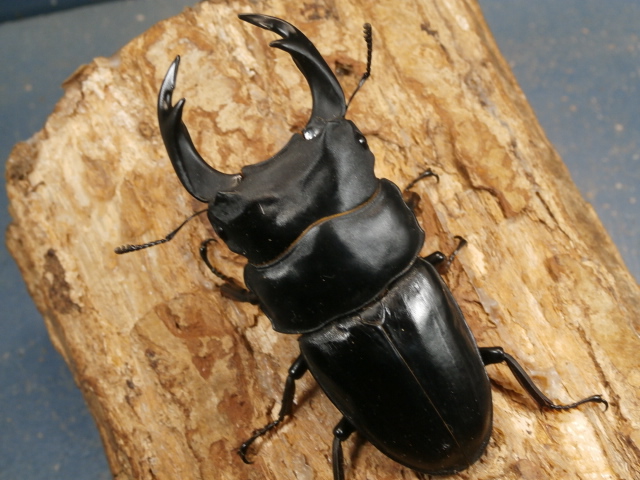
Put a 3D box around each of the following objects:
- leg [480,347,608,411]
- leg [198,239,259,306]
[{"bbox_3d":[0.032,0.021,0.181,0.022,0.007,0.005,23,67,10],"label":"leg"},{"bbox_3d":[-0.014,0.005,0.189,0.005,0.005,0.015,-30,69,-13],"label":"leg"}]

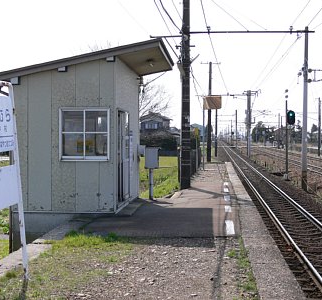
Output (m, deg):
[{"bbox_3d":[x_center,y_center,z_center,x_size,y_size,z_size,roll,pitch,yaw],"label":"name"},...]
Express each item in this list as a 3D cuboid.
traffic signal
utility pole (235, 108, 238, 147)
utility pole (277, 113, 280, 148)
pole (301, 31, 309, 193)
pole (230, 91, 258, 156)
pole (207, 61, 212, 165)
[{"bbox_3d":[8.073,-2.004,38.600,0.500,0.900,0.350,0,1,5],"label":"traffic signal"},{"bbox_3d":[16.786,-4.622,138.000,0.300,8.600,0.300,0,1,5],"label":"utility pole"},{"bbox_3d":[26.074,-4.246,138.000,0.320,8.000,0.320,0,1,5],"label":"utility pole"},{"bbox_3d":[7.018,-1.946,30.200,0.280,8.000,0.280,0,1,5],"label":"pole"},{"bbox_3d":[10.508,-3.292,79.000,3.400,8.400,0.600,0,1,5],"label":"pole"},{"bbox_3d":[3.918,-3.005,50.000,0.270,8.100,0.270,0,1,5],"label":"pole"}]

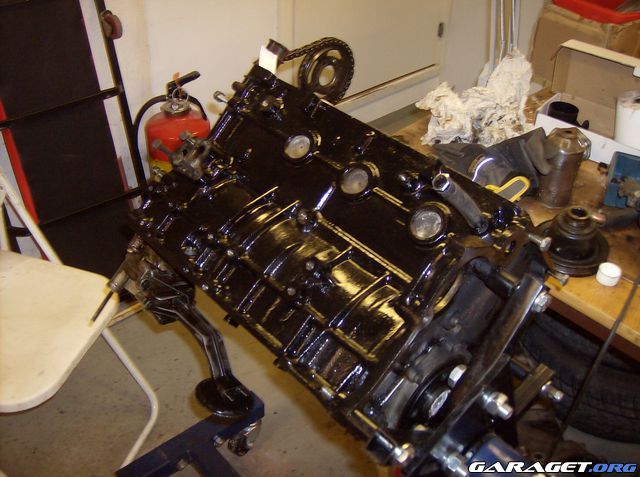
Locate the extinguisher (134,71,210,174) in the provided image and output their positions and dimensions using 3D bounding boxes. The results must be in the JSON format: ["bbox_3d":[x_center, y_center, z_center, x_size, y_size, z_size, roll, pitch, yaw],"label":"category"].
[{"bbox_3d":[-0.408,-0.207,1.925,0.205,0.550,0.180,-18,38,-27],"label":"extinguisher"}]

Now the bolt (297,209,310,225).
[{"bbox_3d":[-0.016,-0.021,0.630,0.012,0.013,0.013,33,2,-42],"label":"bolt"}]

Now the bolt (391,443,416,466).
[{"bbox_3d":[0.065,0.169,0.520,0.017,0.017,0.013,-19,34,-27],"label":"bolt"}]

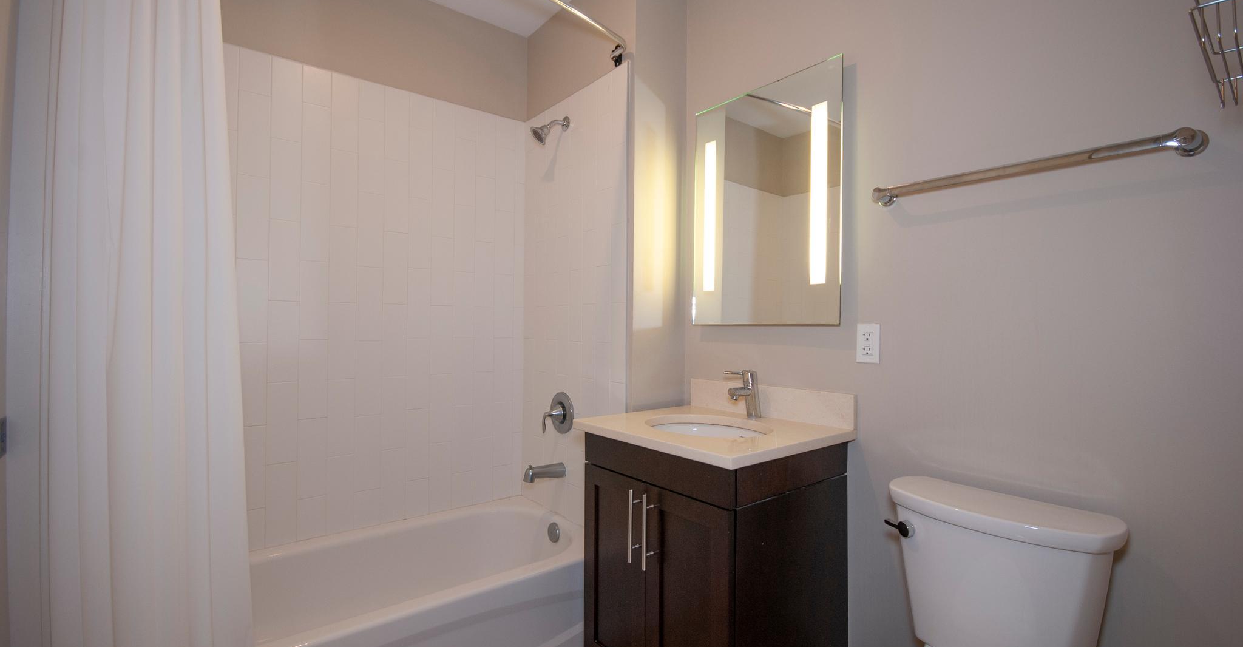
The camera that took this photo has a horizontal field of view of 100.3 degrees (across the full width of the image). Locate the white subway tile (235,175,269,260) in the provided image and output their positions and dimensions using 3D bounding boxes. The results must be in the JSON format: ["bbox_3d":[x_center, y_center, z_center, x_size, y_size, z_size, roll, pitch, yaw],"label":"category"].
[{"bbox_3d":[-1.365,-0.391,1.924,0.098,0.306,0.010,1,-1,-37],"label":"white subway tile"}]

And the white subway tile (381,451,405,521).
[{"bbox_3d":[-0.970,0.687,2.208,0.099,0.305,0.009,1,0,-37],"label":"white subway tile"}]

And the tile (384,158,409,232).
[{"bbox_3d":[-0.969,-0.545,2.235,0.098,0.307,0.010,1,-1,-38],"label":"tile"}]

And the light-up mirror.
[{"bbox_3d":[0.487,-0.406,1.810,0.030,0.821,0.604,1,0,-38],"label":"light-up mirror"}]

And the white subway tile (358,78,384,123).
[{"bbox_3d":[-1.035,-0.924,2.150,0.099,0.147,0.009,1,0,-37],"label":"white subway tile"}]

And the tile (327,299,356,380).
[{"bbox_3d":[-1.128,0.072,2.097,0.098,0.306,0.010,1,-1,-37],"label":"tile"}]

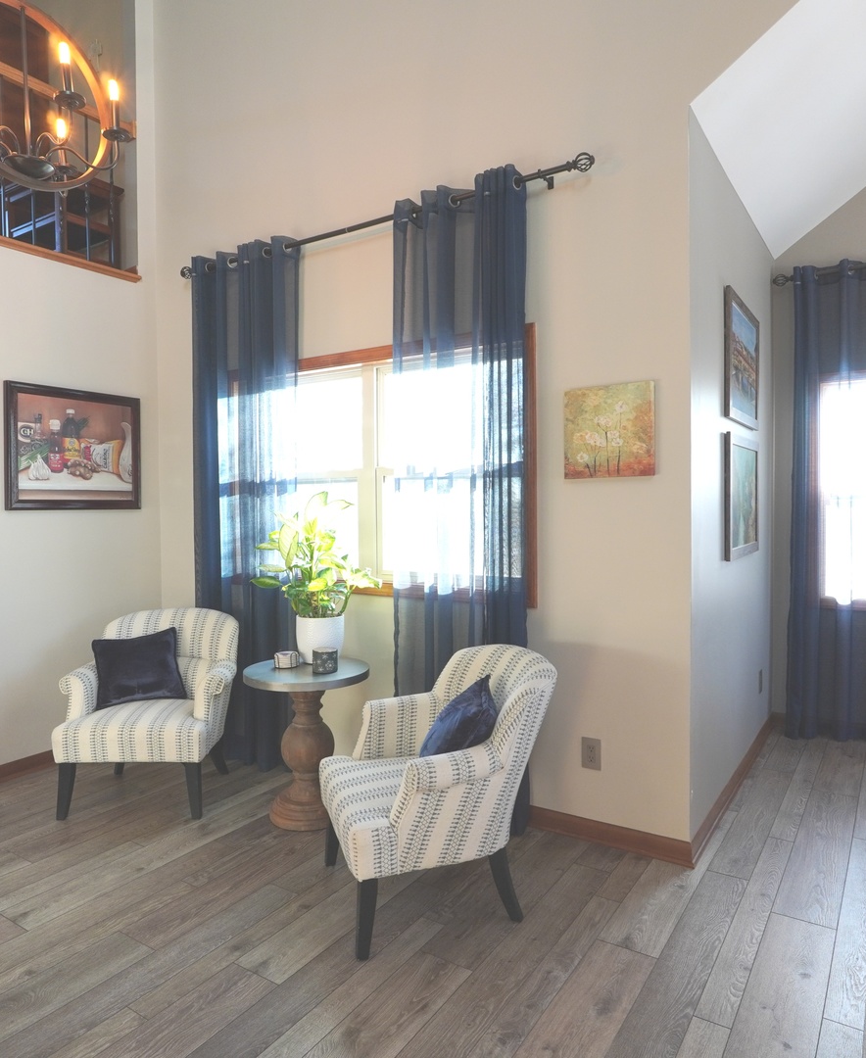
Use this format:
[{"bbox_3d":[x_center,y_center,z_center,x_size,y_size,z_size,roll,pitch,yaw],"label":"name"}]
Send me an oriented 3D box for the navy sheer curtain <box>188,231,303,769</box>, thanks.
[{"bbox_3d":[-0.995,-0.104,3.730,0.770,2.675,0.110,0,2,34],"label":"navy sheer curtain"}]

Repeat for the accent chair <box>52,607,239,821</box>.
[{"bbox_3d":[-1.344,0.850,3.419,0.700,0.840,0.740,0,2,0],"label":"accent chair"}]

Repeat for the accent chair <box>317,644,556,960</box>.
[{"bbox_3d":[-0.002,0.870,2.521,0.740,0.840,0.700,-1,2,-19],"label":"accent chair"}]

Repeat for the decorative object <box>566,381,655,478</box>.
[{"bbox_3d":[0.682,-0.374,2.736,0.363,0.353,0.031,0,2,34],"label":"decorative object"}]

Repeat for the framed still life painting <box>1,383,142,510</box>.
[{"bbox_3d":[-1.935,-0.427,3.846,0.040,0.654,0.742,0,2,34],"label":"framed still life painting"}]

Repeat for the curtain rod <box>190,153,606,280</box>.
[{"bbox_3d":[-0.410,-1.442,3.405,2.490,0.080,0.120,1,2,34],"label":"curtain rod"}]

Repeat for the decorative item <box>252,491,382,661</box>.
[{"bbox_3d":[-0.543,0.218,3.310,0.600,0.800,0.520,-1,2,-9],"label":"decorative item"}]

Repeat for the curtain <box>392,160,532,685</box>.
[{"bbox_3d":[0.102,-0.099,3.054,0.670,2.740,0.130,1,2,34],"label":"curtain"}]

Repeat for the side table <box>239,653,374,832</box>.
[{"bbox_3d":[-0.549,0.936,3.118,0.544,0.650,0.544,-1,2,0],"label":"side table"}]

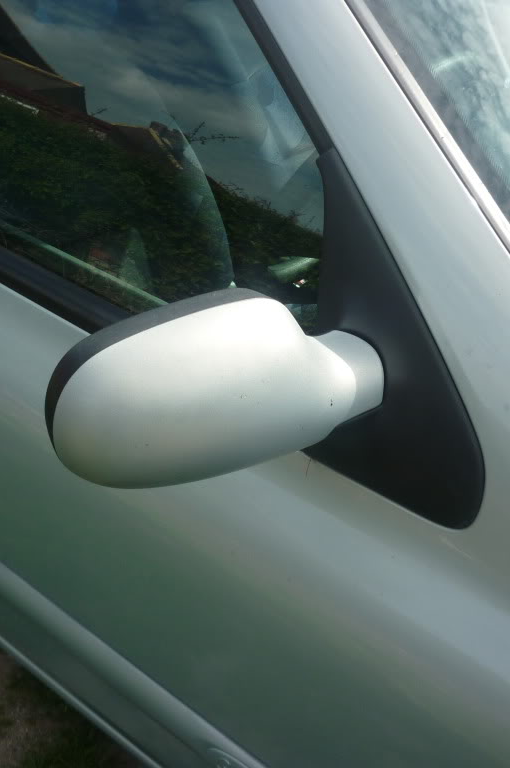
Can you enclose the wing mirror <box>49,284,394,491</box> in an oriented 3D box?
[{"bbox_3d":[-0.009,0.006,0.617,0.230,0.120,0.092,-21,39,-28],"label":"wing mirror"}]

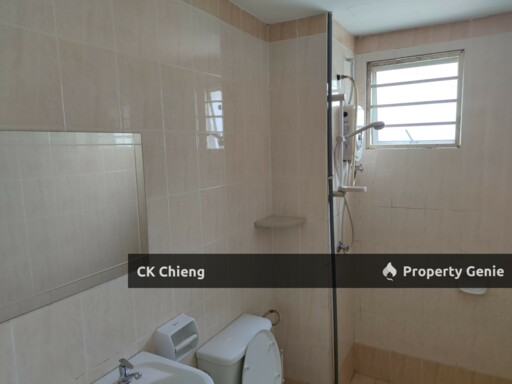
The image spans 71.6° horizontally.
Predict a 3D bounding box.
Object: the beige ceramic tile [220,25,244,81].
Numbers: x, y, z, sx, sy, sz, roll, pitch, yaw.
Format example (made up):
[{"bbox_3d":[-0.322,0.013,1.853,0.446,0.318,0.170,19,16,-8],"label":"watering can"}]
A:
[{"bbox_3d":[-0.124,-0.685,1.760,0.010,0.258,0.199,3,9,30],"label":"beige ceramic tile"}]

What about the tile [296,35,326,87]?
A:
[{"bbox_3d":[0.310,-0.724,1.959,0.172,0.258,0.010,3,9,30],"label":"tile"}]

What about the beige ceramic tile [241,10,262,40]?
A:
[{"bbox_3d":[-0.024,-0.885,1.890,0.010,0.105,0.198,3,9,30],"label":"beige ceramic tile"}]

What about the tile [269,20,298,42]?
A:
[{"bbox_3d":[0.152,-0.905,2.007,0.175,0.105,0.010,3,9,30],"label":"tile"}]

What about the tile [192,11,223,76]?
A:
[{"bbox_3d":[-0.219,-0.655,1.577,0.010,0.257,0.198,3,9,30],"label":"tile"}]

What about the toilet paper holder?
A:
[{"bbox_3d":[-0.312,0.596,1.440,0.085,0.133,0.158,3,9,30],"label":"toilet paper holder"}]

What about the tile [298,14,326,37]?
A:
[{"bbox_3d":[0.305,-0.891,1.906,0.171,0.104,0.010,3,9,30],"label":"tile"}]

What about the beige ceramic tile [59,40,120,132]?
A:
[{"bbox_3d":[-0.514,-0.326,1.108,0.010,0.256,0.199,3,9,30],"label":"beige ceramic tile"}]

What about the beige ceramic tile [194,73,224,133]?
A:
[{"bbox_3d":[-0.211,-0.397,1.604,0.010,0.254,0.197,3,9,30],"label":"beige ceramic tile"}]

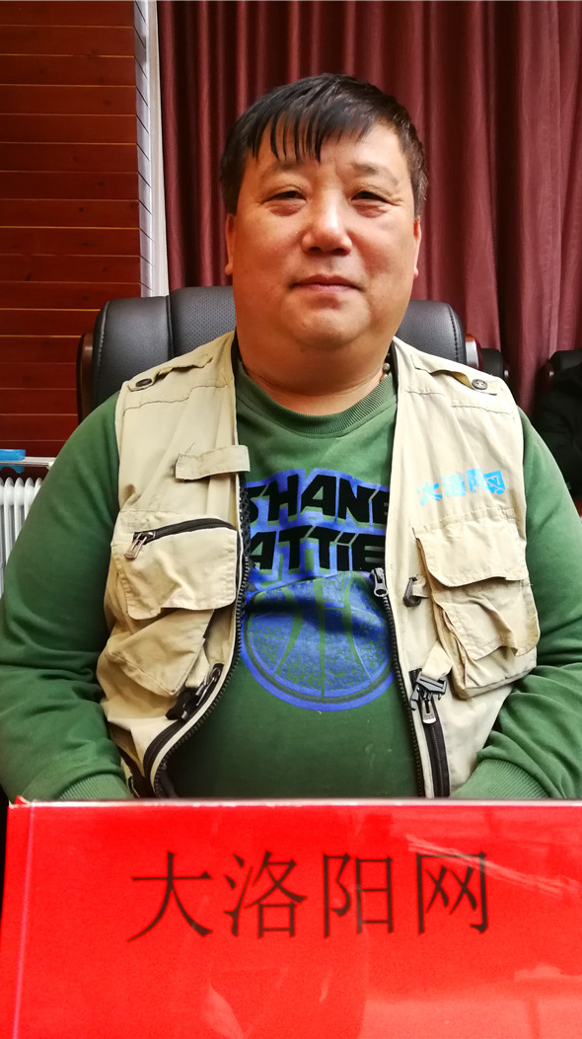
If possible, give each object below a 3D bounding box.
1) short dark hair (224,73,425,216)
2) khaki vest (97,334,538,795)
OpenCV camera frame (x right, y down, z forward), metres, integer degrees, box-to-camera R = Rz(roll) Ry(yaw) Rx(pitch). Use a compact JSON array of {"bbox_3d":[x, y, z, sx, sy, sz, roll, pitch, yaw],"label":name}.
[{"bbox_3d":[0.032,-0.331,0.773,0.190,0.175,0.210,1,8,2],"label":"short dark hair"},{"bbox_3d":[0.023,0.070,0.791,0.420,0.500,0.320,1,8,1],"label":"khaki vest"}]

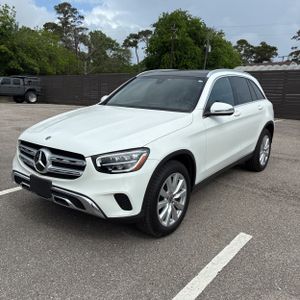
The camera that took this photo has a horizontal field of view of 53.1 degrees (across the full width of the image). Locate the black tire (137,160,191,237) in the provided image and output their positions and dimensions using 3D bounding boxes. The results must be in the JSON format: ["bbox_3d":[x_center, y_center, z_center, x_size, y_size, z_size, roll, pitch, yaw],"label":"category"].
[{"bbox_3d":[0.154,0.463,2.969,0.240,0.735,0.735,11,16,36],"label":"black tire"}]

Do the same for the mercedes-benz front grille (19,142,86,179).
[{"bbox_3d":[-0.951,0.081,2.723,1.030,0.230,0.140,11,16,36],"label":"mercedes-benz front grille"}]

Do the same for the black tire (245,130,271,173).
[{"bbox_3d":[1.895,0.002,5.207,0.240,0.735,0.735,11,16,36],"label":"black tire"}]

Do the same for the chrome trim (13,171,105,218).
[{"bbox_3d":[-0.945,0.378,2.830,1.310,0.280,0.220,11,16,36],"label":"chrome trim"}]

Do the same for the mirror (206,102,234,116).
[{"bbox_3d":[0.815,-0.462,3.406,0.270,0.165,0.170,11,16,36],"label":"mirror"}]

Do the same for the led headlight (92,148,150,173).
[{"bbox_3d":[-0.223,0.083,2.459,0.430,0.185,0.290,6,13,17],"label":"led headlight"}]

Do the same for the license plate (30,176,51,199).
[{"bbox_3d":[-0.995,0.335,2.736,0.330,0.158,0.025,11,16,36],"label":"license plate"}]

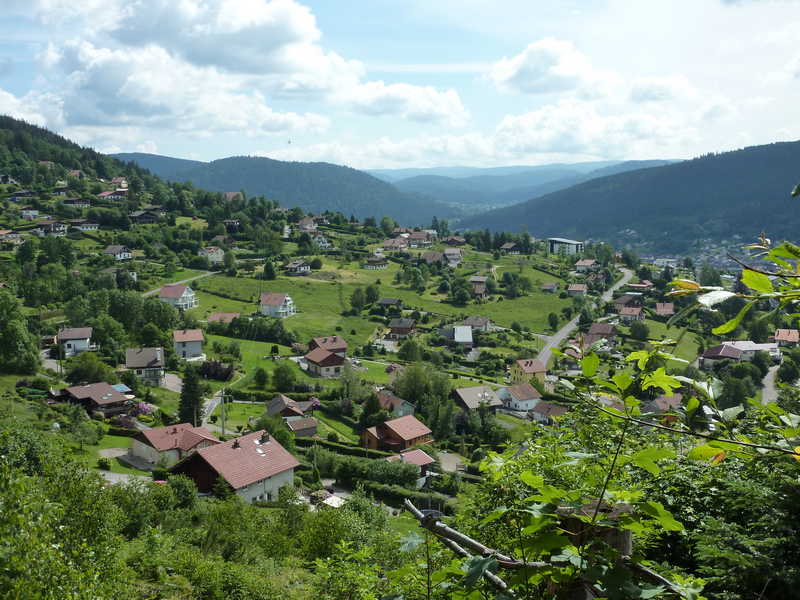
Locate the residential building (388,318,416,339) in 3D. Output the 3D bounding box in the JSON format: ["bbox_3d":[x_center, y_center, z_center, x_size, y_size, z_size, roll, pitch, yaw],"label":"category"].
[{"bbox_3d":[1.142,12.624,408.000,9.500,7.800,8.200,2,8,13],"label":"residential building"}]

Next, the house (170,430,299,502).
[{"bbox_3d":[-27.210,27.620,152.000,15.000,8.600,15.000,5,9,34],"label":"house"}]

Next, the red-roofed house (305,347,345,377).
[{"bbox_3d":[-25.874,20.596,316.000,10.000,7.000,11.600,-4,9,-30],"label":"red-roofed house"}]

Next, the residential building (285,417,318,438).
[{"bbox_3d":[-20.680,26.590,195.000,5.440,3.750,4.350,-5,8,-37],"label":"residential building"}]

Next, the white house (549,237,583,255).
[{"bbox_3d":[144.480,-45.500,805.890,11.000,14.000,34.000,-5,9,-35],"label":"white house"}]

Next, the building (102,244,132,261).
[{"bbox_3d":[-146.707,-24.470,480.000,12.000,7.300,10.000,3,8,25],"label":"building"}]

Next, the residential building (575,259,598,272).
[{"bbox_3d":[125.700,-22.600,620.100,11.000,7.500,10.000,5,9,34],"label":"residential building"}]

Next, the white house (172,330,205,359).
[{"bbox_3d":[-66.400,14.000,290.600,9.000,8.700,9.000,-2,8,-15],"label":"white house"}]

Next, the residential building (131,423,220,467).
[{"bbox_3d":[-38.270,24.490,158.000,12.320,5.460,10.270,-5,8,-35],"label":"residential building"}]

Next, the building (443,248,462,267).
[{"bbox_3d":[32.117,-26.089,565.000,10.200,9.300,8.500,3,8,20],"label":"building"}]

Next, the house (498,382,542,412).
[{"bbox_3d":[39.800,31.800,307.800,9.600,6.900,11.800,-5,9,-32],"label":"house"}]

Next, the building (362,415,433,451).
[{"bbox_3d":[-0.618,30.134,210.000,13.200,6.300,9.000,7,10,44],"label":"building"}]

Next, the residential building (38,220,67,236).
[{"bbox_3d":[-212.900,-44.200,565.700,12.500,8.300,11.000,5,9,32],"label":"residential building"}]

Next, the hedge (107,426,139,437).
[{"bbox_3d":[-52.526,24.888,175.000,6.100,1.600,1.500,1,8,8],"label":"hedge"}]

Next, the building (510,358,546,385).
[{"bbox_3d":[48.090,28.020,350.000,9.900,10.200,10.600,-3,8,-22],"label":"building"}]

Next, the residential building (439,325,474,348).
[{"bbox_3d":[21.000,13.190,345.000,12.790,8.180,10.240,0,7,0],"label":"residential building"}]

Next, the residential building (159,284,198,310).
[{"bbox_3d":[-83.870,-0.950,350.000,11.000,8.400,9.200,2,7,16],"label":"residential building"}]

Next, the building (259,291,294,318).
[{"bbox_3d":[-50.600,1.800,380.700,11.300,8.900,9.600,4,8,28],"label":"building"}]

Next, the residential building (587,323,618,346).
[{"bbox_3d":[90.313,15.156,412.000,9.800,8.800,9.200,4,8,26],"label":"residential building"}]

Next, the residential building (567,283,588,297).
[{"bbox_3d":[106.200,-5.900,550.000,10.000,6.600,9.200,3,8,22],"label":"residential building"}]

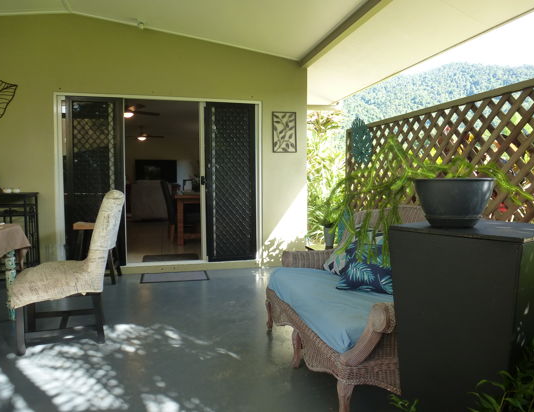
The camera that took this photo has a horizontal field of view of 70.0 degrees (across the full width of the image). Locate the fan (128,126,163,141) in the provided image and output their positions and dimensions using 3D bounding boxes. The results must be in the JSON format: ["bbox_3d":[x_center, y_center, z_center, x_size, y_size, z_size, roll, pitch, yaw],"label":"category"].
[{"bbox_3d":[-3.536,-2.059,10.797,1.250,0.403,1.250,-1,4,-14],"label":"fan"}]

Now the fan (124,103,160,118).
[{"bbox_3d":[-2.472,-1.766,6.766,1.250,0.403,1.250,-1,4,-14],"label":"fan"}]

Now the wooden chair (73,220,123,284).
[{"bbox_3d":[-1.922,0.529,4.320,0.444,0.655,0.444,-1,4,-14],"label":"wooden chair"}]

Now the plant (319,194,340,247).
[{"bbox_3d":[0.653,0.167,3.981,0.230,0.530,0.230,-1,4,-14],"label":"plant"}]

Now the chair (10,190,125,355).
[{"bbox_3d":[-1.402,0.433,2.792,0.706,1.070,0.484,-1,4,-14],"label":"chair"}]

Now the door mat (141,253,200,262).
[{"bbox_3d":[-1.302,0.707,5.208,0.716,0.012,0.464,-1,4,-14],"label":"door mat"}]

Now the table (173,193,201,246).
[{"bbox_3d":[-1.165,0.199,6.899,0.965,0.785,1.442,-1,4,-14],"label":"table"}]

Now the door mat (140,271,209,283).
[{"bbox_3d":[-1.088,0.838,4.541,0.757,0.012,0.424,-1,4,-14],"label":"door mat"}]

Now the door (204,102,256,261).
[{"bbox_3d":[-0.460,-0.294,4.907,0.647,2.009,0.040,-1,4,-14],"label":"door"}]

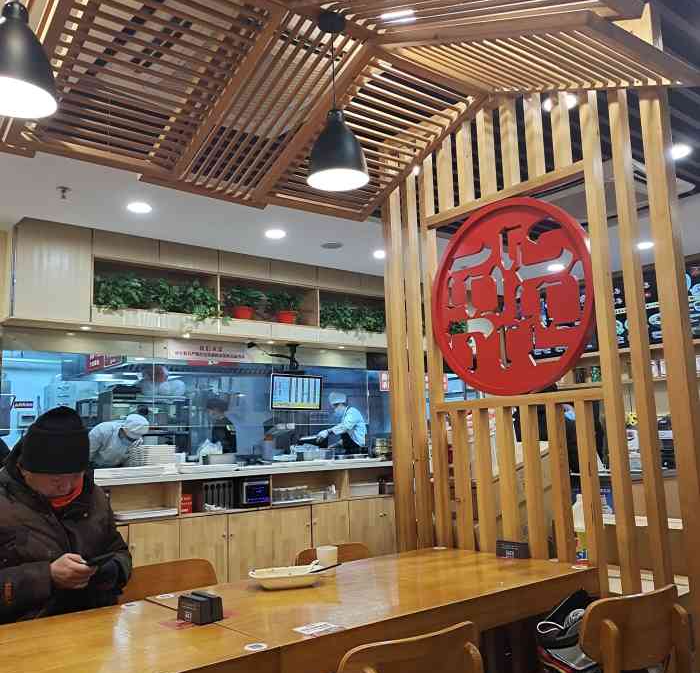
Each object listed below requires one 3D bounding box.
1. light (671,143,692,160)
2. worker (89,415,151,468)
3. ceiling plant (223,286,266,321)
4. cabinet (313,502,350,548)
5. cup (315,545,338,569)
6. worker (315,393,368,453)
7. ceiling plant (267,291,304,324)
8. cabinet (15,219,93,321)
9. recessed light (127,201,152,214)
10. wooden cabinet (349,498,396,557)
[{"bbox_3d":[1.866,-1.056,3.976,0.160,0.030,0.160,5,-11,-38],"label":"light"},{"bbox_3d":[-1.944,1.385,5.850,0.680,1.440,0.500,-5,-9,23],"label":"worker"},{"bbox_3d":[-0.907,-0.288,6.029,0.340,0.310,0.320,-2,-8,0],"label":"ceiling plant"},{"bbox_3d":[-0.291,1.771,6.241,0.425,0.575,0.450,5,-11,-38],"label":"cabinet"},{"bbox_3d":[-0.075,0.734,2.323,0.073,0.083,0.073,-2,-8,0],"label":"cup"},{"bbox_3d":[-0.061,1.446,7.497,0.580,1.690,0.470,1,-9,-20],"label":"worker"},{"bbox_3d":[-0.578,-0.269,6.293,0.300,0.300,0.290,-2,-8,0],"label":"ceiling plant"},{"bbox_3d":[-2.169,-0.430,5.069,0.475,0.685,0.400,5,-11,-38],"label":"cabinet"},{"bbox_3d":[-1.403,-0.857,4.674,0.165,0.030,0.165,-2,-8,0],"label":"recessed light"},{"bbox_3d":[0.076,1.803,6.533,0.510,0.575,0.450,5,-11,-38],"label":"wooden cabinet"}]

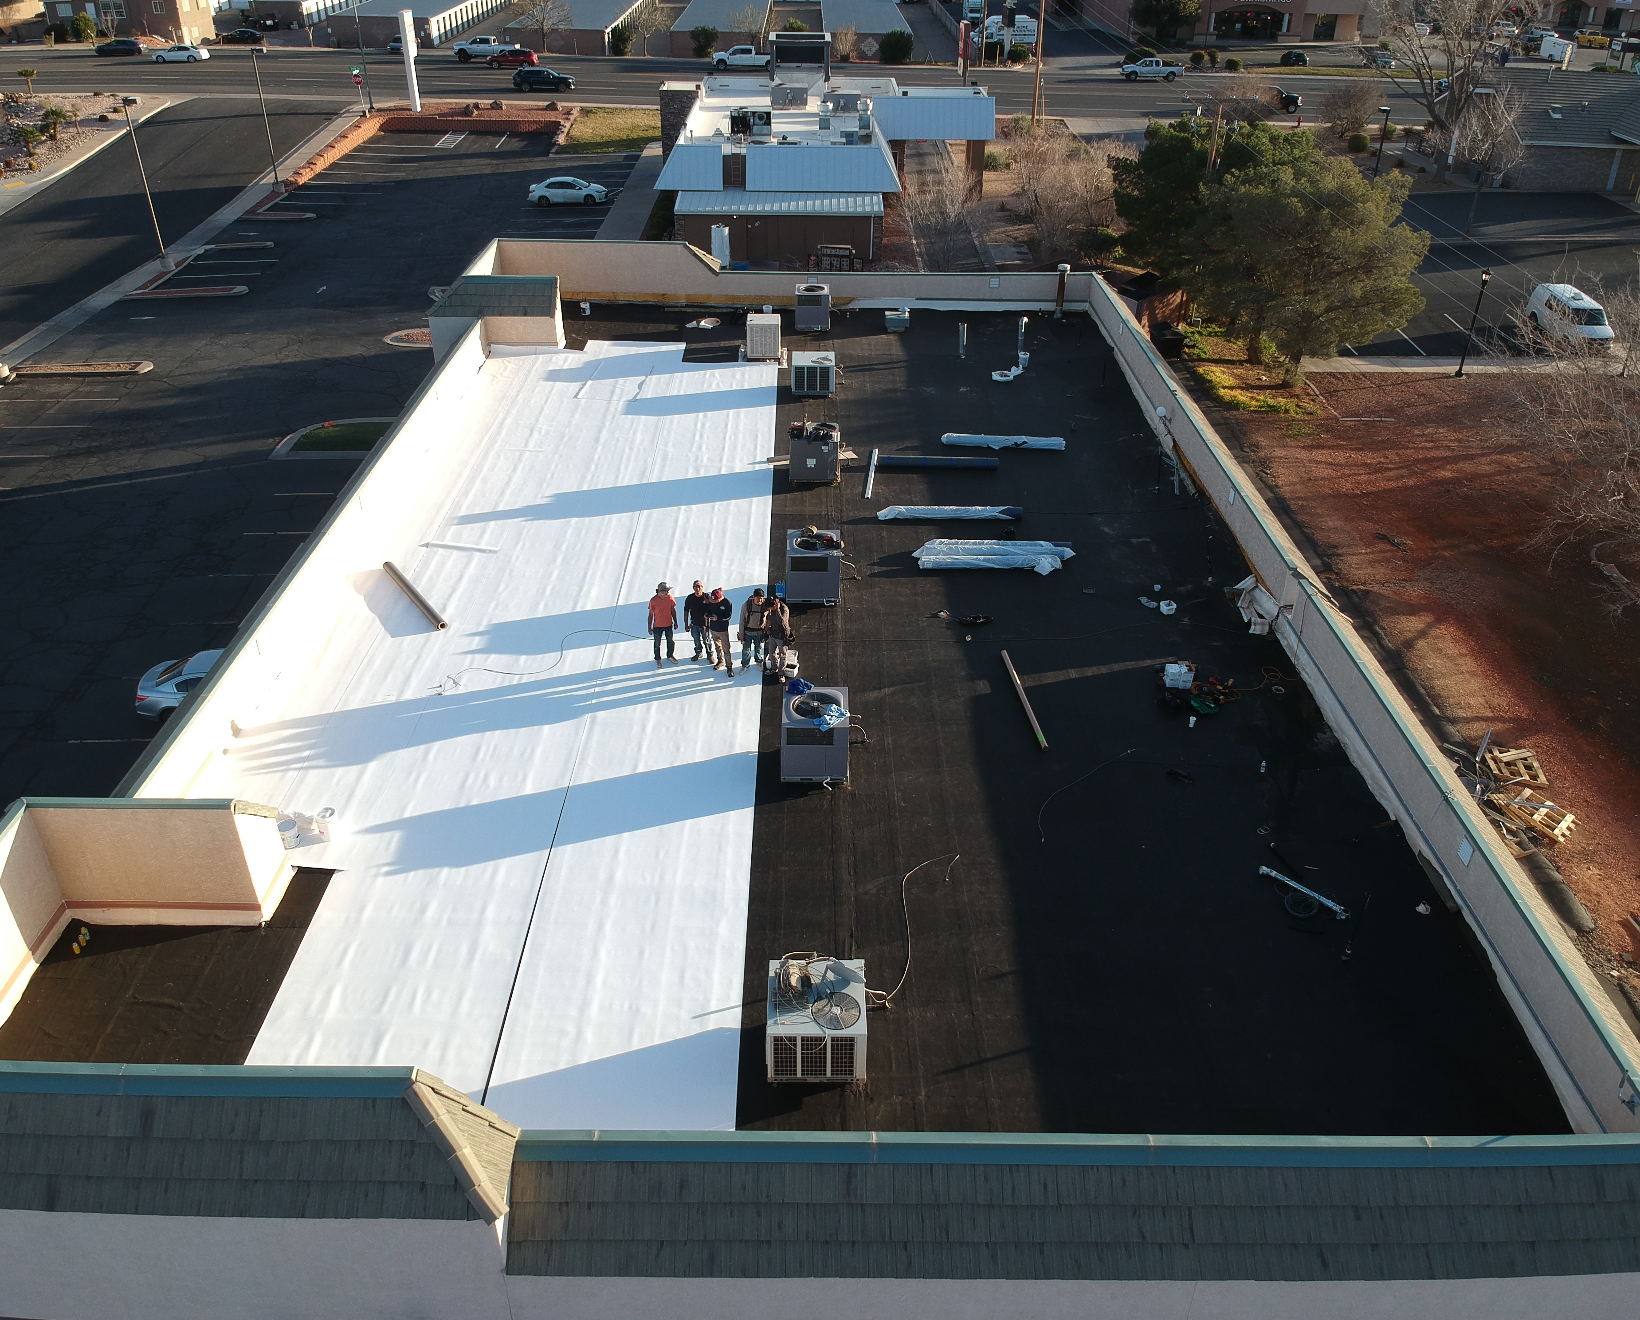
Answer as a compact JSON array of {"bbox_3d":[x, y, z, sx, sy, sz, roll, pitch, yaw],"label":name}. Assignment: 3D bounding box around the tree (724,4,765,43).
[{"bbox_3d":[-6.869,-59.647,120.719,3.800,4.650,3.800,1,32,-1],"label":"tree"}]

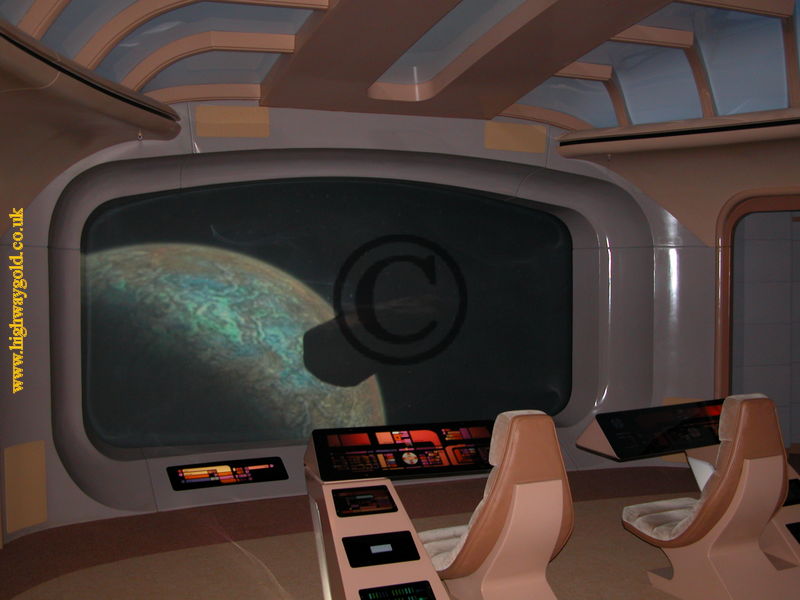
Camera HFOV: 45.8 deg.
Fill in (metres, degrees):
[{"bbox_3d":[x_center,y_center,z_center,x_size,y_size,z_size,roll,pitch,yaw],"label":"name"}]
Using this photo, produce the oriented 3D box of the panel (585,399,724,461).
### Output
[{"bbox_3d":[1.598,0.732,5.394,1.139,0.292,0.050,-2,-41,-31],"label":"panel"}]

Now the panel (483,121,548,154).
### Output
[{"bbox_3d":[0.960,-1.339,7.817,0.551,0.227,0.030,-1,3,-18],"label":"panel"}]

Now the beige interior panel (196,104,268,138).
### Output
[{"bbox_3d":[-1.208,-1.292,6.885,0.551,0.227,0.030,-2,3,-28],"label":"beige interior panel"}]

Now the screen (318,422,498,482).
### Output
[{"bbox_3d":[0.149,0.762,4.776,1.139,0.292,0.050,-1,-42,-16],"label":"screen"}]

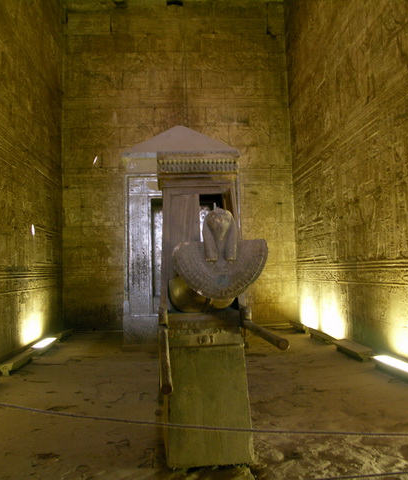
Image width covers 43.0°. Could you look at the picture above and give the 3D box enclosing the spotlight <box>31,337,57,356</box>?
[{"bbox_3d":[-2.931,1.976,9.536,0.235,0.158,1.265,-1,-3,-5],"label":"spotlight"}]

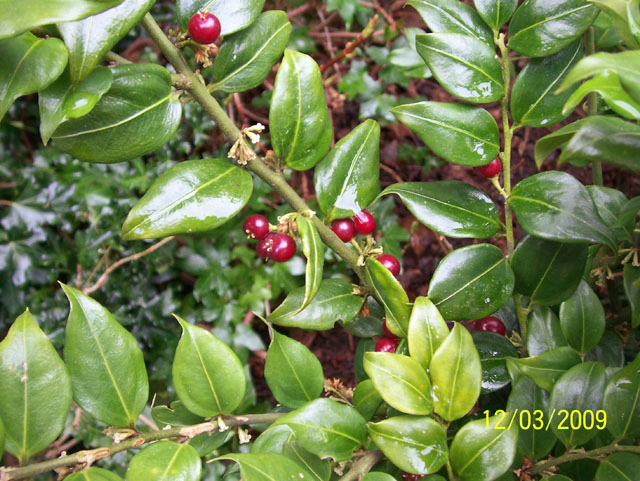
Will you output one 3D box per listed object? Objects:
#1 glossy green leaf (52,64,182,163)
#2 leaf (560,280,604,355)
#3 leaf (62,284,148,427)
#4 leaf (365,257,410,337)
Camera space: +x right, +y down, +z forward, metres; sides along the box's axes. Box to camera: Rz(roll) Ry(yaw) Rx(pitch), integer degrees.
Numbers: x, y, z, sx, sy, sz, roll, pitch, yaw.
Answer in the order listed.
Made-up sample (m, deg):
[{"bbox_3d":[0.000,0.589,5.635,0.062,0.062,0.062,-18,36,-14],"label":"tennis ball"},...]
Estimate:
[{"bbox_3d":[-0.068,-0.042,0.237,0.045,0.009,0.028,-20,75,-6],"label":"glossy green leaf"},{"bbox_3d":[0.125,0.037,0.335,0.021,0.007,0.035,1,84,-6],"label":"leaf"},{"bbox_3d":[-0.066,0.034,0.210,0.022,0.008,0.050,-29,76,-11],"label":"leaf"},{"bbox_3d":[0.024,0.020,0.256,0.008,0.015,0.033,2,54,-52],"label":"leaf"}]

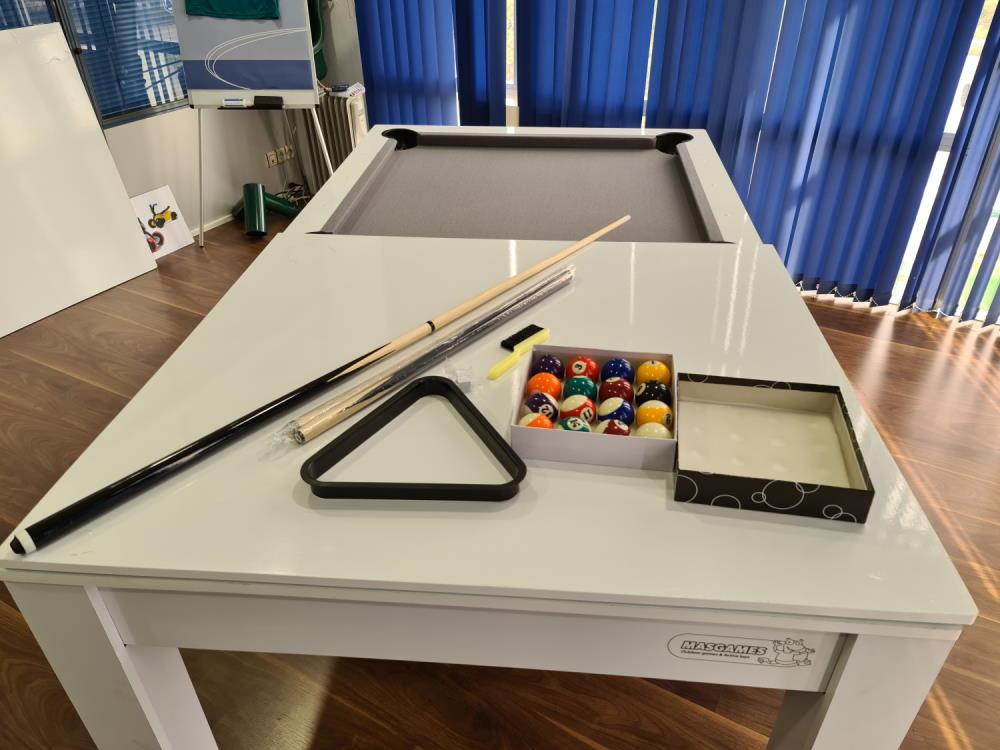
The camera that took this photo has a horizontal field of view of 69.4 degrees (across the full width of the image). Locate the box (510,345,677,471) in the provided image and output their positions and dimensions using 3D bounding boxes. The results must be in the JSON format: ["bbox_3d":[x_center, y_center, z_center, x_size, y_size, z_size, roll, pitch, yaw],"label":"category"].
[{"bbox_3d":[0.156,0.045,1.163,0.240,0.059,0.234,5,34,8],"label":"box"}]

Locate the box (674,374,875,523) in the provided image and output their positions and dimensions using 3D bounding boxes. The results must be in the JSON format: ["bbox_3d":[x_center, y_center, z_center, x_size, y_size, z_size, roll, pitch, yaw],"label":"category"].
[{"bbox_3d":[0.391,0.099,1.079,0.250,0.056,0.244,5,34,9],"label":"box"}]

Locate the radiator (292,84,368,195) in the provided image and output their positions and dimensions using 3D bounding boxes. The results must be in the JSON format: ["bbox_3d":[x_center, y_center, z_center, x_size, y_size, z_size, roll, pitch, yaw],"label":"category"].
[{"bbox_3d":[-0.925,-1.283,4.131,0.400,0.640,0.155,17,37,25],"label":"radiator"}]

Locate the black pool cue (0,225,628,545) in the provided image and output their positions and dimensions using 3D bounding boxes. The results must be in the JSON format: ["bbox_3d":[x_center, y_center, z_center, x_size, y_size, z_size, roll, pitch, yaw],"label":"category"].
[{"bbox_3d":[-0.147,-0.092,1.412,0.030,0.030,1.494,25,41,33],"label":"black pool cue"}]

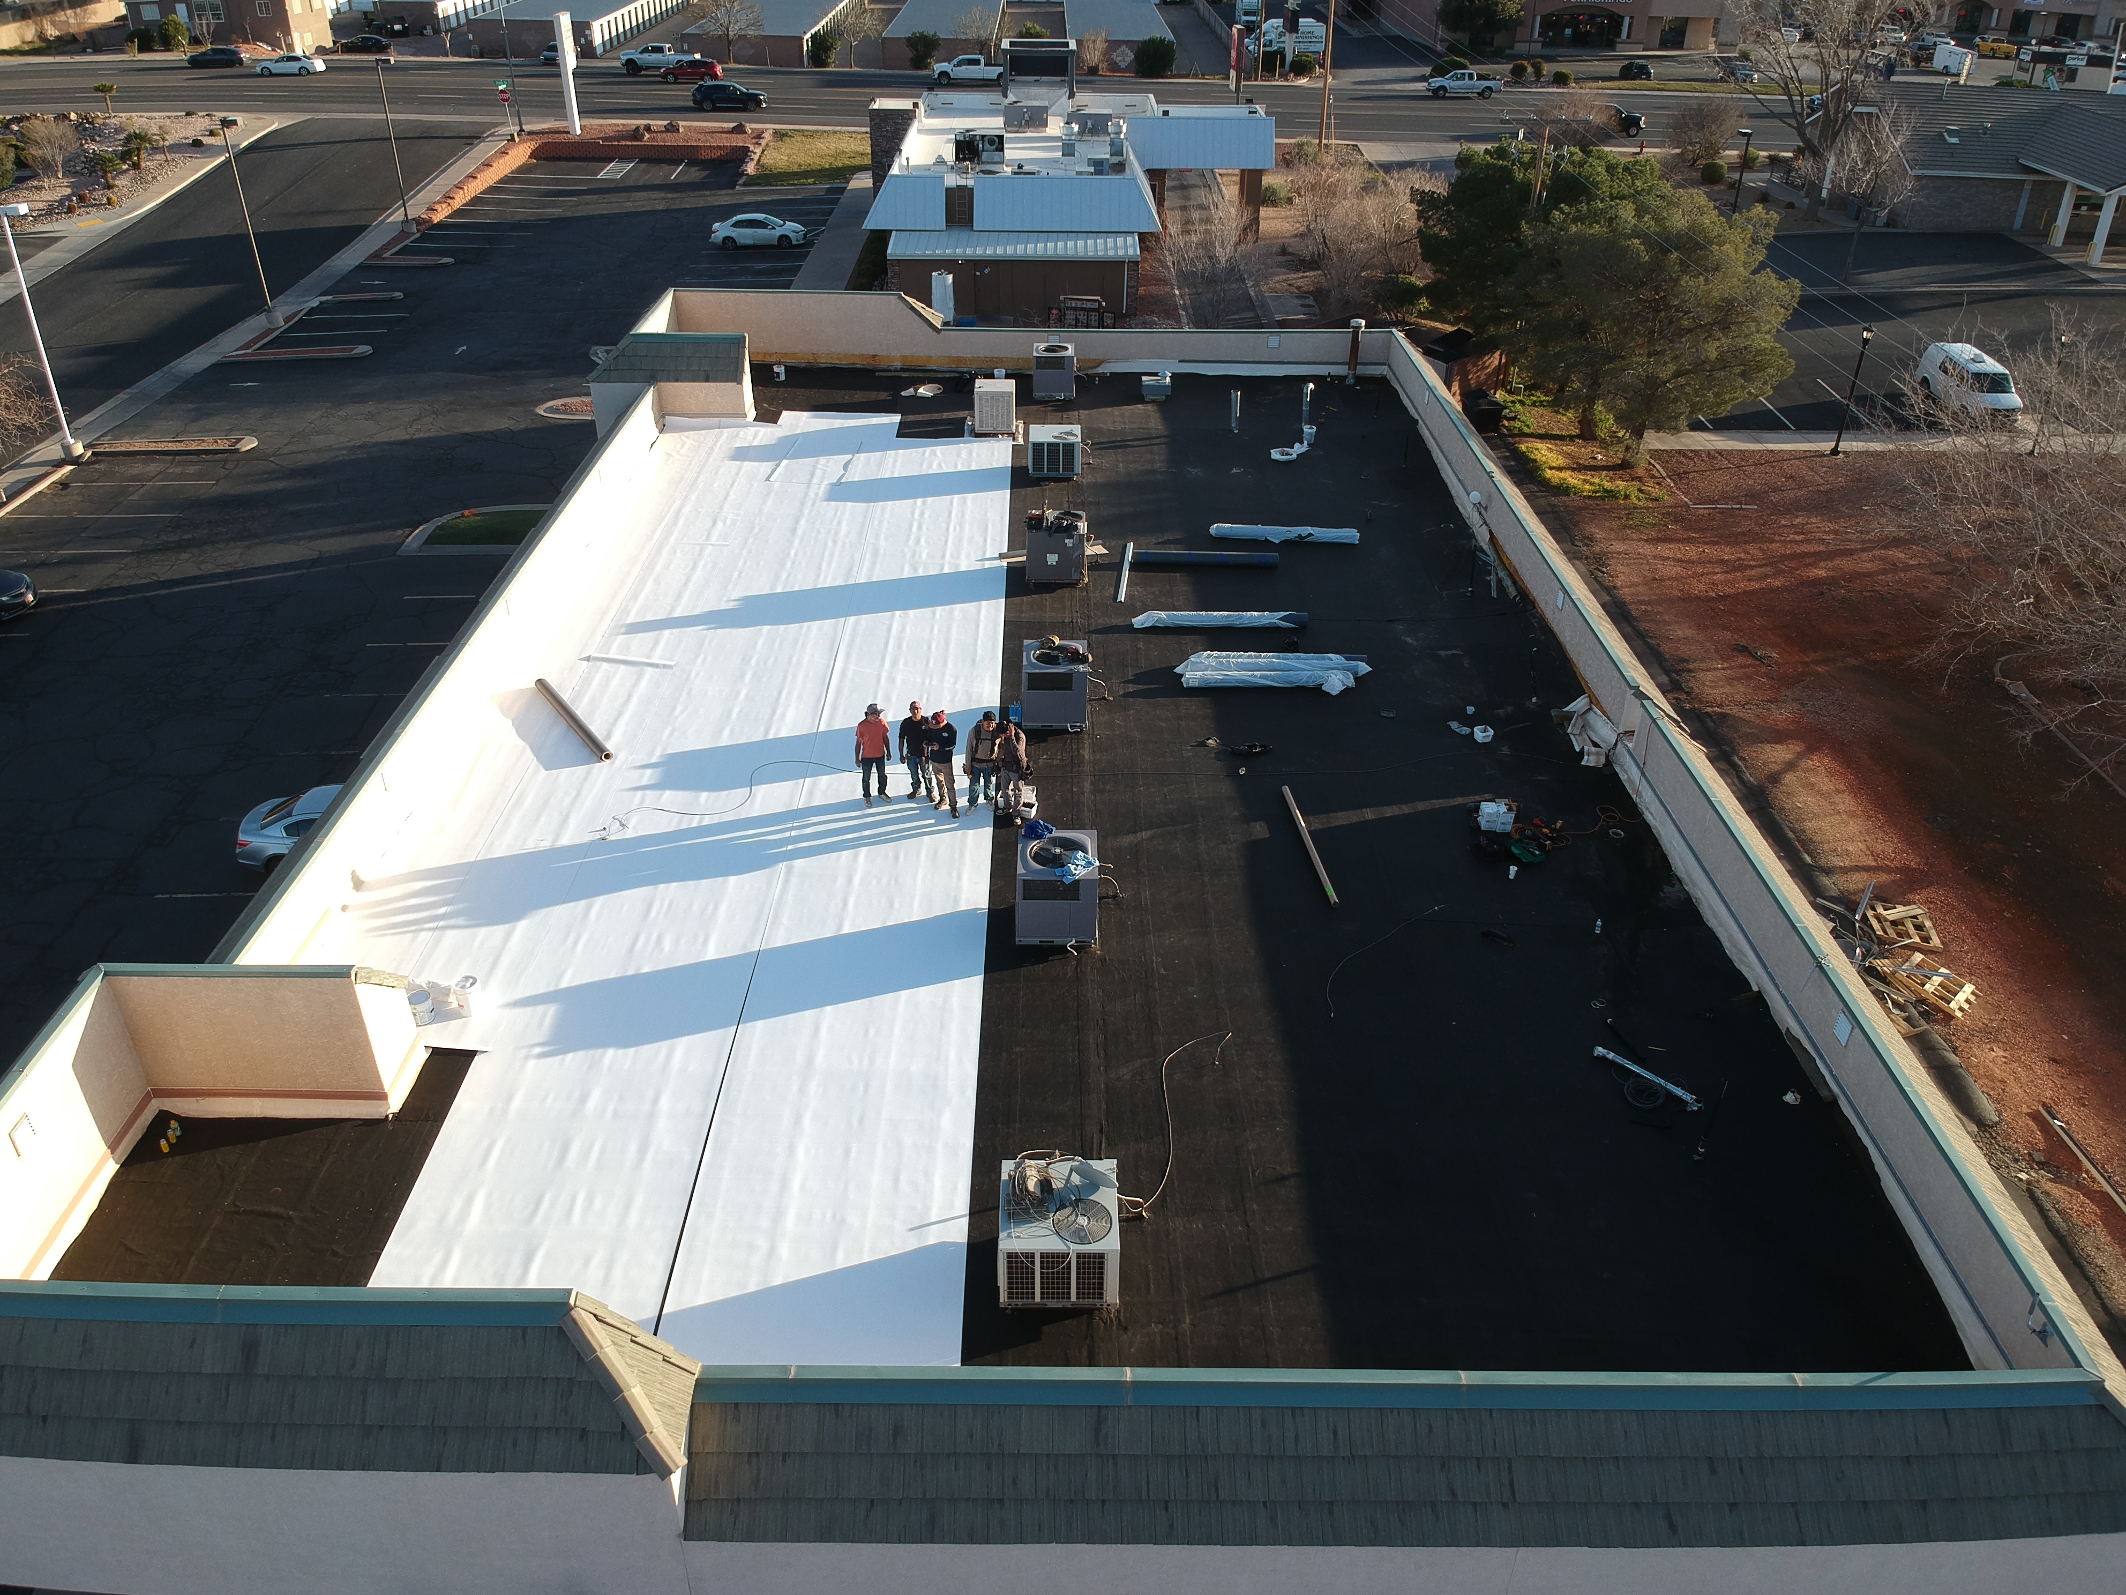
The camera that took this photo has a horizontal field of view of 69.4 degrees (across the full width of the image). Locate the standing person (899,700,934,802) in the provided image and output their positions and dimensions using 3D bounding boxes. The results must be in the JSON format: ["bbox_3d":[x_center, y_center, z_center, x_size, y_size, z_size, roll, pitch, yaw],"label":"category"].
[{"bbox_3d":[-2.205,-0.702,23.223,0.540,1.686,0.420,0,32,-1],"label":"standing person"}]

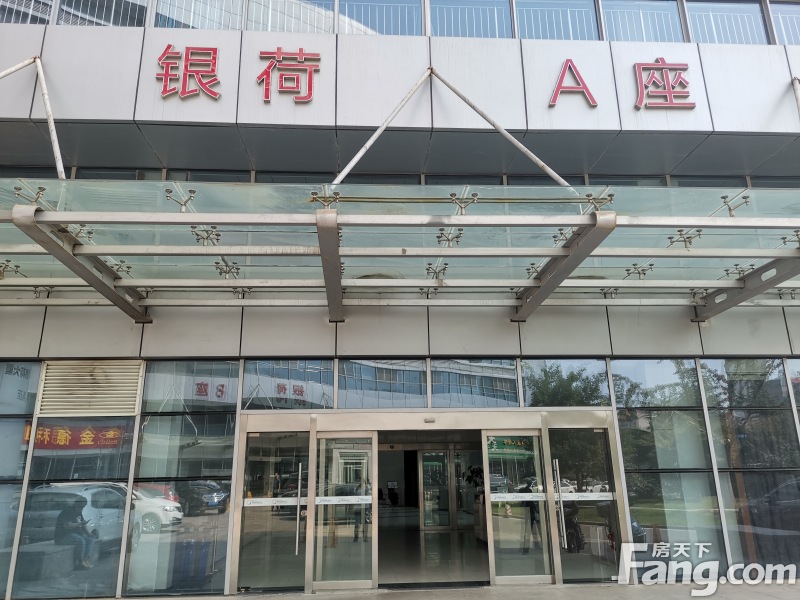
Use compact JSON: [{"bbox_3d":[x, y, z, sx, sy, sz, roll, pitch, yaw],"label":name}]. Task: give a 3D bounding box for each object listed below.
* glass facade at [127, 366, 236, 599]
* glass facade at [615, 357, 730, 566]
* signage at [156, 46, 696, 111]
[{"bbox_3d":[-3.044,2.433,8.493,1.341,3.168,0.070,0,-17,-4],"label":"glass facade"},{"bbox_3d":[4.043,2.460,9.052,1.392,3.194,0.080,0,-17,-4],"label":"glass facade"},{"bbox_3d":[0.496,-3.343,9.057,8.126,0.963,0.120,0,-17,-4],"label":"signage"}]

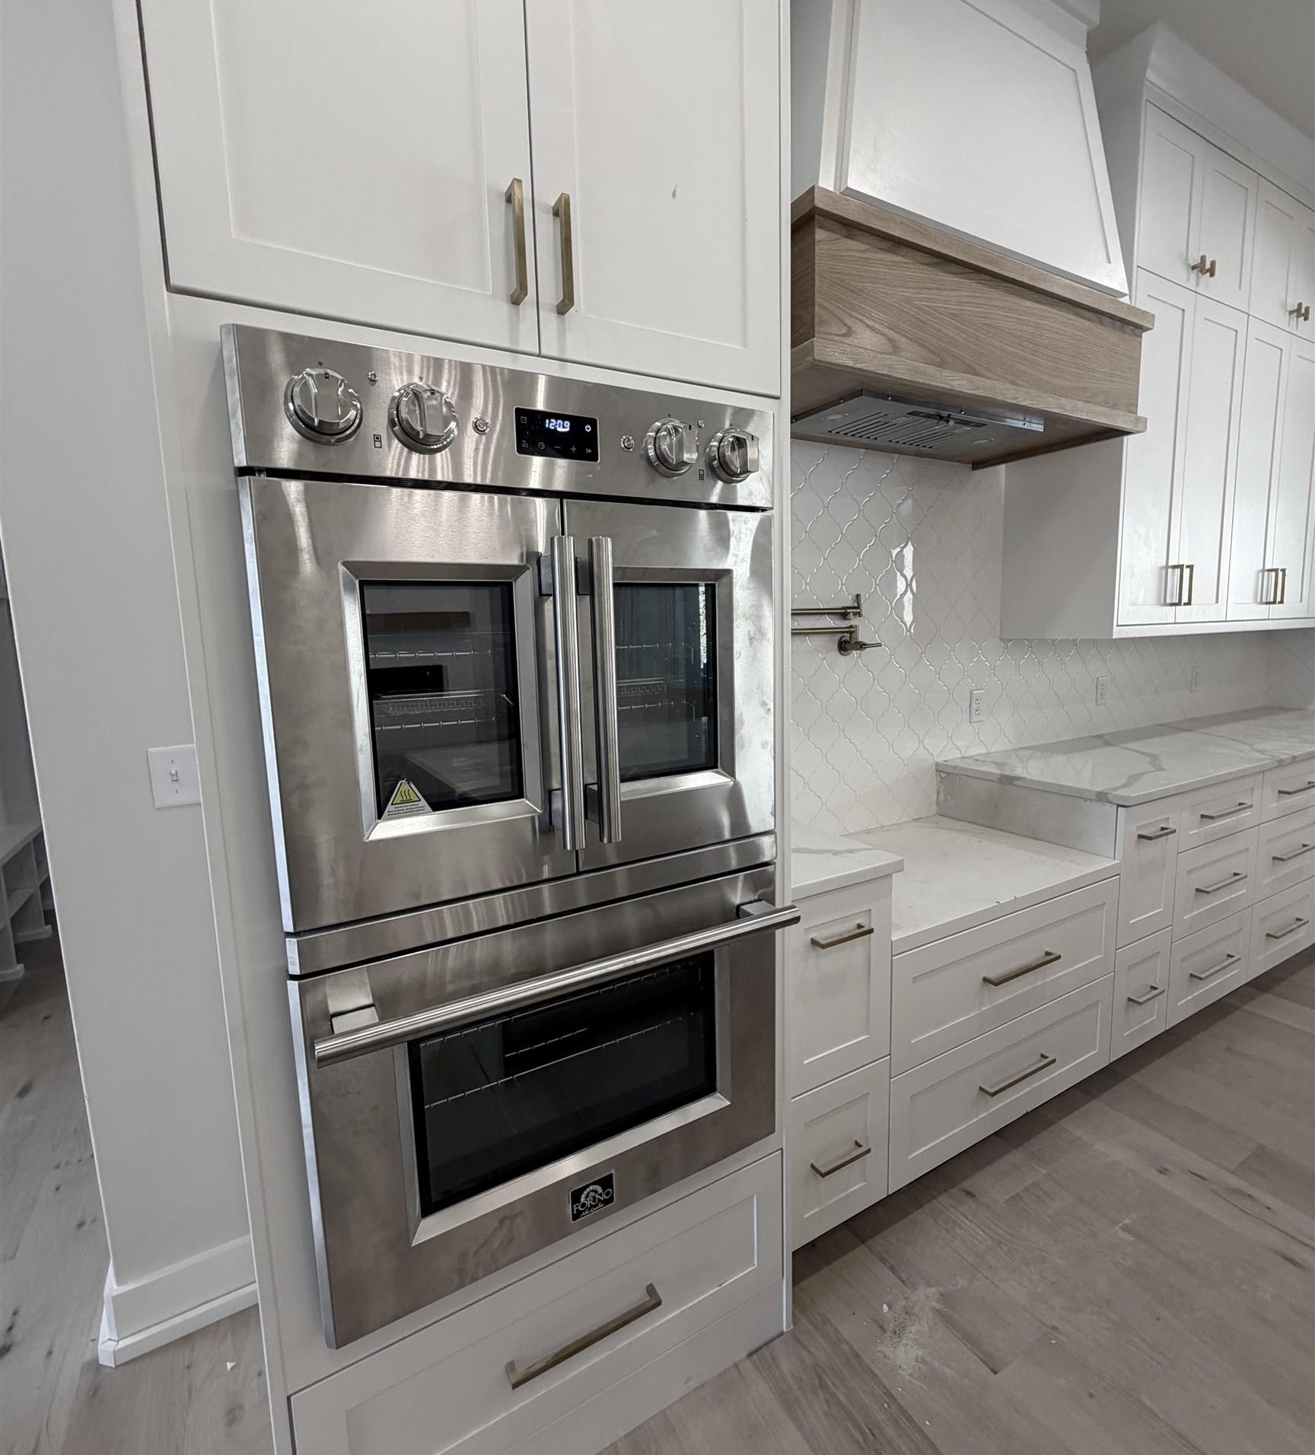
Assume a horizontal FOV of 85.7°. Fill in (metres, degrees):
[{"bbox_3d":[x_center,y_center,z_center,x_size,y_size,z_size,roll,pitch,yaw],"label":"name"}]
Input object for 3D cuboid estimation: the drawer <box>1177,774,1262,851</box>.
[{"bbox_3d":[1.721,0.247,2.518,0.568,0.186,0.520,-6,9,-30],"label":"drawer"}]

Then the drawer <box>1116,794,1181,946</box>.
[{"bbox_3d":[1.332,0.391,2.231,0.328,0.422,0.445,-6,9,-30],"label":"drawer"}]

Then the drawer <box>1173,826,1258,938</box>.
[{"bbox_3d":[1.707,0.476,2.461,0.545,0.283,0.445,-6,9,-30],"label":"drawer"}]

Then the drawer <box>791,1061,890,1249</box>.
[{"bbox_3d":[0.268,0.898,1.741,0.321,0.350,0.525,-6,9,-30],"label":"drawer"}]

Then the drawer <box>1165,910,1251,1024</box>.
[{"bbox_3d":[1.727,0.771,2.619,0.568,0.290,0.580,-6,9,-30],"label":"drawer"}]

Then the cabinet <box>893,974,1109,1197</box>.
[{"bbox_3d":[0.797,0.870,2.086,0.932,0.286,0.580,-6,9,-30],"label":"cabinet"}]

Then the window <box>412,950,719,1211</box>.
[{"bbox_3d":[-0.122,0.535,1.120,0.510,0.275,0.035,-6,9,-30],"label":"window"}]

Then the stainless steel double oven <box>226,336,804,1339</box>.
[{"bbox_3d":[-0.242,0.138,1.261,0.772,1.297,0.620,-6,9,-30],"label":"stainless steel double oven"}]

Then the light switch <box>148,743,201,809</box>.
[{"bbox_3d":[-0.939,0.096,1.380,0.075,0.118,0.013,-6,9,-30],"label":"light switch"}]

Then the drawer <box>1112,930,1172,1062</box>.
[{"bbox_3d":[1.315,0.766,2.330,0.328,0.339,0.555,-6,9,-30],"label":"drawer"}]

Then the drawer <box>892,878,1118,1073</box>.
[{"bbox_3d":[0.804,0.583,2.018,0.927,0.292,0.525,-6,9,-30],"label":"drawer"}]

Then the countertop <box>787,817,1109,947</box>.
[{"bbox_3d":[0.615,0.326,1.913,1.185,0.218,0.632,-6,9,-30],"label":"countertop"}]

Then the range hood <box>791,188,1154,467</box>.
[{"bbox_3d":[0.714,-0.965,1.918,1.253,0.312,0.532,-6,9,-30],"label":"range hood"}]

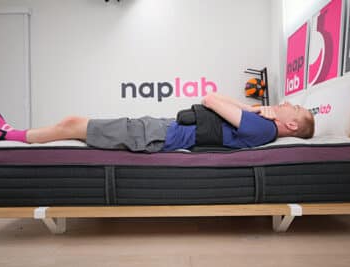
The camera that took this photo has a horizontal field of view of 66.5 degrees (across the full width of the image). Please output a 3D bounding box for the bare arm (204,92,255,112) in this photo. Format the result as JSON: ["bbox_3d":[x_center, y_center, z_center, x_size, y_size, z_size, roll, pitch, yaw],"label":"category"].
[{"bbox_3d":[0.307,-0.159,1.470,0.300,0.090,0.095,8,-2,-15],"label":"bare arm"}]

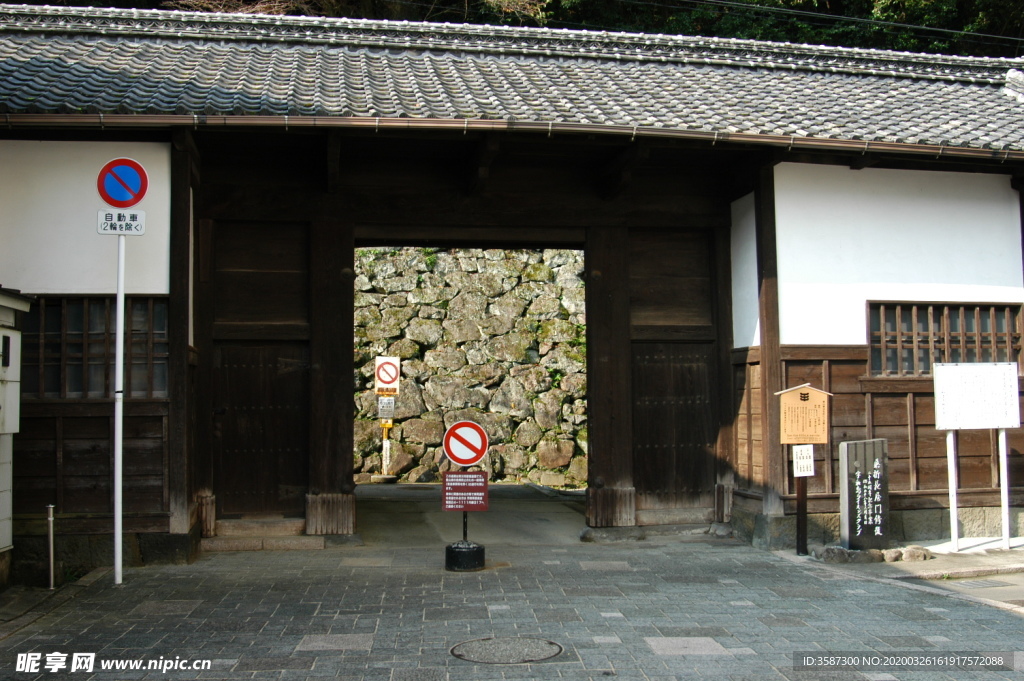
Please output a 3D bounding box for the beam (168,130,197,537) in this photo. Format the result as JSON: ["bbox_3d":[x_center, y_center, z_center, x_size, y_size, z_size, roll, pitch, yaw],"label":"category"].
[{"bbox_3d":[-3.225,-0.060,9.968,0.176,3.844,0.176,0,-3,-9],"label":"beam"}]

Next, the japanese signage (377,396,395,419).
[{"bbox_3d":[-2.117,1.136,17.300,0.260,0.360,0.030,-1,-3,0],"label":"japanese signage"}]

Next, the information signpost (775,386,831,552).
[{"bbox_3d":[2.794,1.238,9.834,0.530,1.640,0.130,0,-3,-14],"label":"information signpost"}]

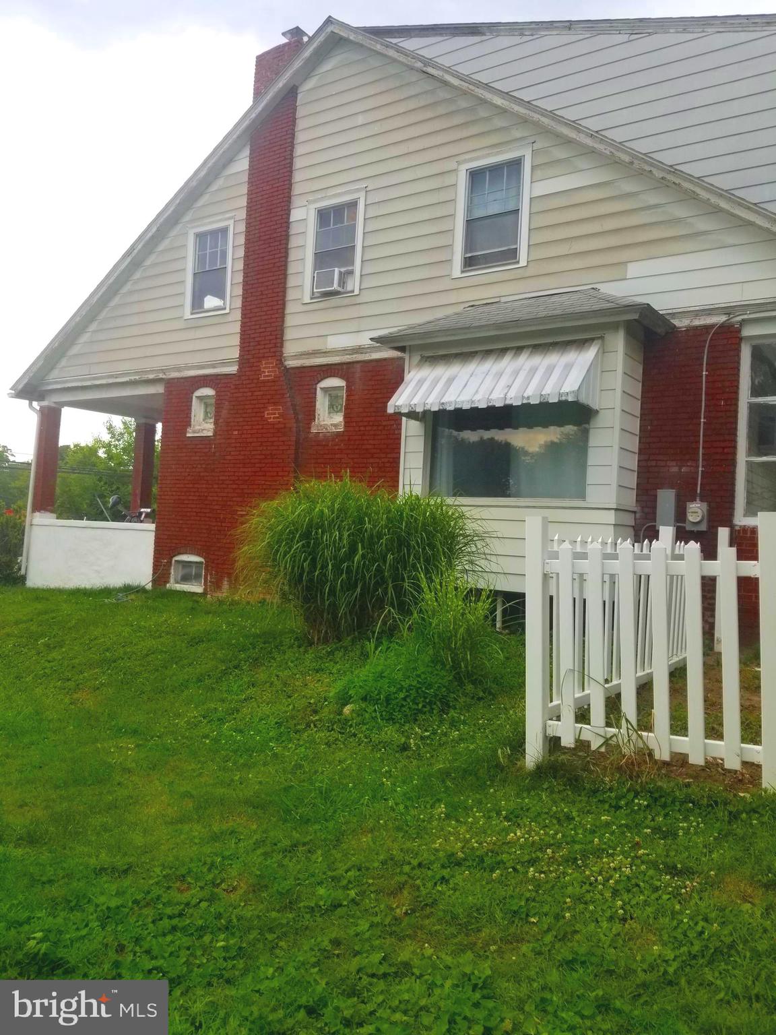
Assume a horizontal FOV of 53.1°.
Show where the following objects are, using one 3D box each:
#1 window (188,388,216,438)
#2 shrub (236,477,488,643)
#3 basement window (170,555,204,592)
[{"bbox_3d":[-3.006,-1.726,12.757,0.530,0.800,0.150,2,-2,32],"label":"window"},{"bbox_3d":[-0.319,0.449,8.736,2.500,1.750,2.100,2,-2,32],"label":"shrub"},{"bbox_3d":[-3.249,0.899,12.742,0.790,0.600,0.150,2,-2,32],"label":"basement window"}]

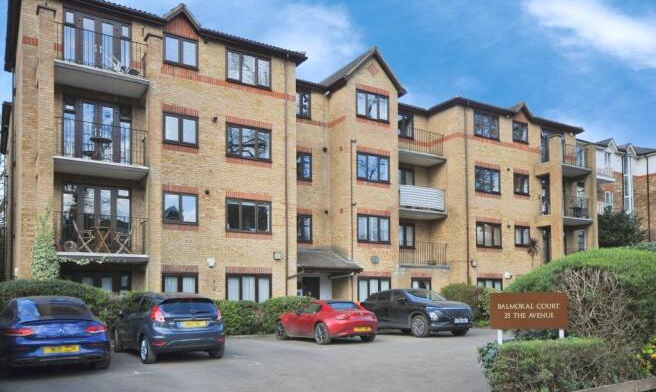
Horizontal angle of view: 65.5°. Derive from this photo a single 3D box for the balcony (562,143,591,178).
[{"bbox_3d":[13.127,-1.938,27.850,2.630,1.220,1.040,3,-6,-31],"label":"balcony"}]

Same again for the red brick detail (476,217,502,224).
[{"bbox_3d":[7.707,1.206,24.435,1.700,0.230,0.100,4,-8,-29],"label":"red brick detail"}]

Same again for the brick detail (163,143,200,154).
[{"bbox_3d":[-4.773,-1.501,16.527,1.155,0.210,0.100,6,-10,-32],"label":"brick detail"}]

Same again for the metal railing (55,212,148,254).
[{"bbox_3d":[-6.697,1.134,15.047,2.500,1.100,0.850,4,-8,-29],"label":"metal railing"}]

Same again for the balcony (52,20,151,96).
[{"bbox_3d":[-6.730,-3.925,15.095,2.460,1.250,1.360,3,-6,-30],"label":"balcony"}]

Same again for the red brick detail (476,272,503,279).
[{"bbox_3d":[7.700,3.804,24.300,1.800,0.230,0.100,3,-6,-30],"label":"red brick detail"}]

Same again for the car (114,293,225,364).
[{"bbox_3d":[-4.090,3.160,12.750,1.760,1.480,3.970,6,-10,-35],"label":"car"}]

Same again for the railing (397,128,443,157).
[{"bbox_3d":[4.451,-2.524,24.561,3.078,1.030,0.120,3,-6,-31],"label":"railing"}]

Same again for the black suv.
[{"bbox_3d":[3.020,4.020,17.850,1.840,1.610,4.450,5,-10,-30],"label":"black suv"}]

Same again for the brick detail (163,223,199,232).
[{"bbox_3d":[-4.996,1.082,17.306,1.212,0.180,0.120,3,-6,-31],"label":"brick detail"}]

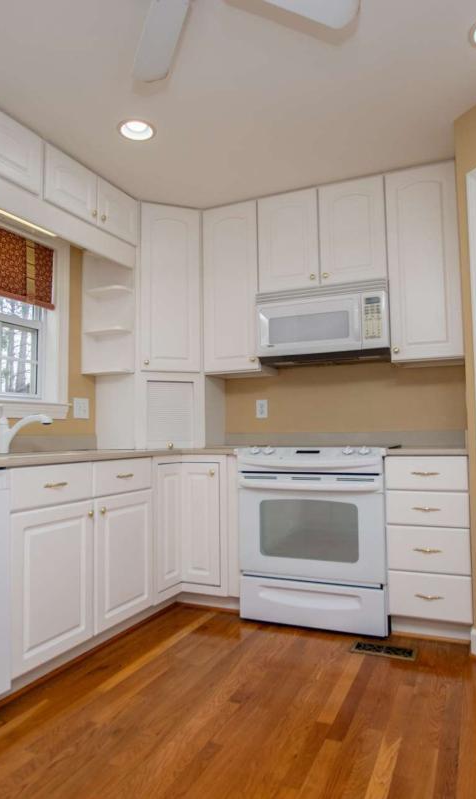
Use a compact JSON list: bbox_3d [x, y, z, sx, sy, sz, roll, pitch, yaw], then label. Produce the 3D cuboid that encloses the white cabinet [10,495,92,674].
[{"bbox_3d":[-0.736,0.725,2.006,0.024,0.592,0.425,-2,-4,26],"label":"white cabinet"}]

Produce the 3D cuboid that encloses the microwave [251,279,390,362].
[{"bbox_3d":[0.538,-0.425,3.004,0.764,0.397,0.382,-2,-4,26],"label":"microwave"}]

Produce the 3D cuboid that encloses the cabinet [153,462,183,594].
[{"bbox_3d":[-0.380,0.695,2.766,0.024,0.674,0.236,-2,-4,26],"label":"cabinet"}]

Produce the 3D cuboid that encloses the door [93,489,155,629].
[{"bbox_3d":[-0.546,0.748,2.394,0.024,0.592,0.422,-2,-4,26],"label":"door"}]

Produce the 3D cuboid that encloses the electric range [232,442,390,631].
[{"bbox_3d":[0.479,0.708,2.770,0.761,0.925,0.683,-2,-4,26],"label":"electric range"}]

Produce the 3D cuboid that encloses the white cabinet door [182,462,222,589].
[{"bbox_3d":[-0.204,0.693,2.813,0.232,0.672,0.022,-2,-4,21],"label":"white cabinet door"}]

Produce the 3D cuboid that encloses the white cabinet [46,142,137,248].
[{"bbox_3d":[-0.919,-1.080,2.814,0.327,0.292,0.740,-2,-4,26],"label":"white cabinet"}]

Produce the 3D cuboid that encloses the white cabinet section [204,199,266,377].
[{"bbox_3d":[-0.041,-0.698,3.159,0.362,1.058,0.022,-2,-4,21],"label":"white cabinet section"}]

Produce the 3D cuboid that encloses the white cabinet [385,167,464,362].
[{"bbox_3d":[1.055,-0.720,2.802,0.358,1.056,0.327,-2,-4,26],"label":"white cabinet"}]

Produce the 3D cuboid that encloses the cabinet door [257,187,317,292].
[{"bbox_3d":[0.307,-0.955,3.043,0.375,0.580,0.022,-2,-4,21],"label":"cabinet door"}]

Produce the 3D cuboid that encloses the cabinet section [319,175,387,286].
[{"bbox_3d":[0.665,-0.970,2.909,0.373,0.590,0.022,-2,-4,21],"label":"cabinet section"}]

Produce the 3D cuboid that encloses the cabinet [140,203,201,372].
[{"bbox_3d":[-0.423,-0.698,3.155,0.370,1.052,0.022,1,-4,-20],"label":"cabinet"}]

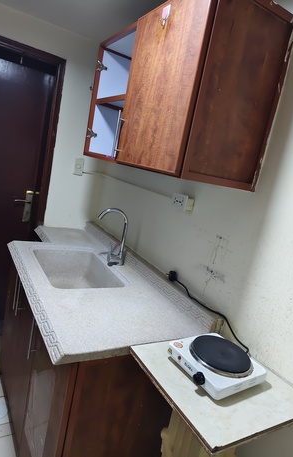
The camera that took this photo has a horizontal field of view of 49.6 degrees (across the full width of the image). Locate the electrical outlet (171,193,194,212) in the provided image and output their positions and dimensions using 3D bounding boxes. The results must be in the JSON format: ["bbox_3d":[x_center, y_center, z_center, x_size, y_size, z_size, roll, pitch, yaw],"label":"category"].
[{"bbox_3d":[0.182,-0.122,1.550,0.033,0.074,0.161,5,13,-31],"label":"electrical outlet"}]

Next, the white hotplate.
[{"bbox_3d":[0.212,0.421,0.994,0.238,0.074,0.225,4,13,-33],"label":"white hotplate"}]

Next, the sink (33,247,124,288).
[{"bbox_3d":[-0.386,0.282,1.709,0.363,0.167,0.535,5,13,-31],"label":"sink"}]

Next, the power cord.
[{"bbox_3d":[0.237,0.330,1.350,0.083,0.080,0.619,5,13,-31],"label":"power cord"}]

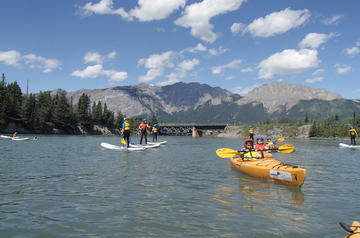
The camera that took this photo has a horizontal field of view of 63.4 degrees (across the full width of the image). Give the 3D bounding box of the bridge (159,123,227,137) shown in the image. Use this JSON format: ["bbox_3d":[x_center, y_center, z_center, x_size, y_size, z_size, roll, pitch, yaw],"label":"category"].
[{"bbox_3d":[4.533,4.863,120.000,29.500,5.100,5.000,0,-3,0],"label":"bridge"}]

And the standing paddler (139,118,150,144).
[{"bbox_3d":[-2.328,0.826,19.100,0.700,1.720,0.500,2,-3,-30],"label":"standing paddler"}]

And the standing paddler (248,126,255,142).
[{"bbox_3d":[6.771,1.520,27.500,0.580,1.740,0.480,1,-3,-9],"label":"standing paddler"}]

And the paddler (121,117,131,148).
[{"bbox_3d":[-3.069,0.777,16.400,0.500,1.740,0.600,-2,-4,44],"label":"paddler"}]

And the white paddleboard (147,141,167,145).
[{"bbox_3d":[-1.933,2.078,24.800,0.780,0.200,3.100,3,-4,-37],"label":"white paddleboard"}]

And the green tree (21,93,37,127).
[{"bbox_3d":[-44.742,-2.658,86.000,4.600,10.400,4.600,0,-3,0],"label":"green tree"}]

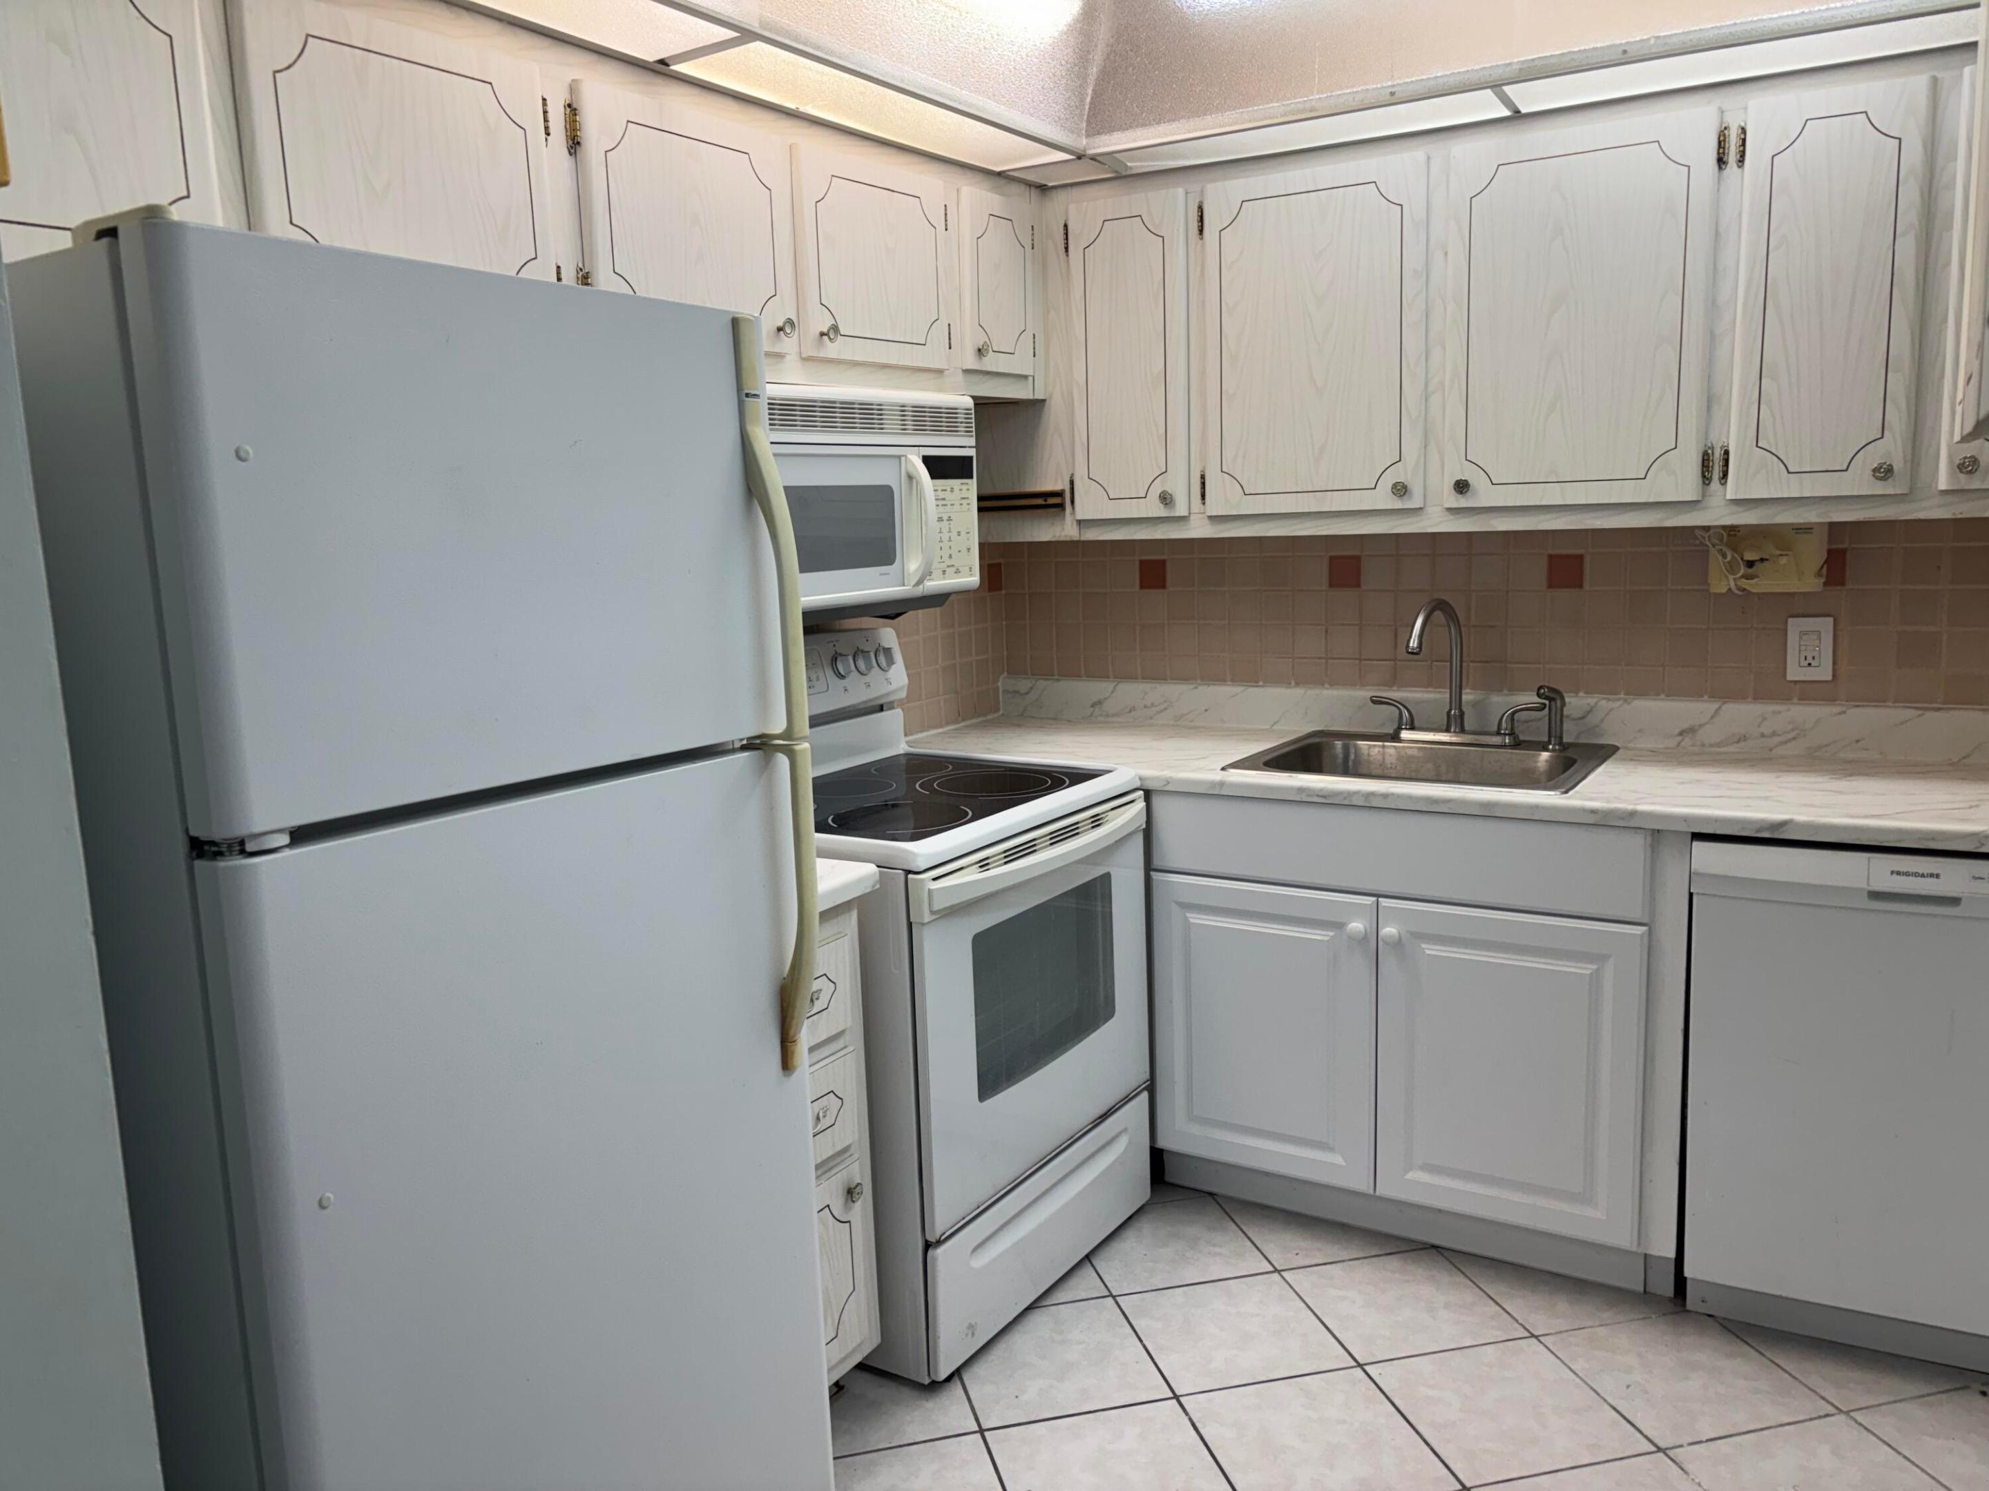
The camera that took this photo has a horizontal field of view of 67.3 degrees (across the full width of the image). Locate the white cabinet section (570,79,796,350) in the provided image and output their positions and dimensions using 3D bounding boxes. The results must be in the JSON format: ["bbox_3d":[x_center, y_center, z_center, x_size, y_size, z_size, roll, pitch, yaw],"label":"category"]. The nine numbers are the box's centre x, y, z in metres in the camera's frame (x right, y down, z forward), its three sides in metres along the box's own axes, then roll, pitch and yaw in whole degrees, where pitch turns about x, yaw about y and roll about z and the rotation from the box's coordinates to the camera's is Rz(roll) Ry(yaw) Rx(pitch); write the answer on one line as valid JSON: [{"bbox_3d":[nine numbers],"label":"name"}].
[{"bbox_3d":[-0.597,-0.816,2.409,0.310,0.354,0.427,4,10,32],"label":"white cabinet section"}]

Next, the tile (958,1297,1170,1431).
[{"bbox_3d":[0.098,1.046,2.530,0.322,0.012,0.322,-4,9,-13],"label":"tile"}]

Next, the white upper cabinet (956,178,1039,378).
[{"bbox_3d":[-0.134,-0.948,3.170,0.331,0.375,0.289,4,11,32],"label":"white upper cabinet"}]

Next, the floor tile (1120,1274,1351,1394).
[{"bbox_3d":[0.415,1.023,2.604,0.322,0.012,0.322,-4,9,-13],"label":"floor tile"}]

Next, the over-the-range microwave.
[{"bbox_3d":[-0.367,-0.446,2.795,0.372,0.412,0.762,4,11,32],"label":"over-the-range microwave"}]

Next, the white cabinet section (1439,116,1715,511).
[{"bbox_3d":[1.113,-0.779,2.786,0.447,0.652,0.310,4,10,32],"label":"white cabinet section"}]

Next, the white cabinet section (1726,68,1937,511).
[{"bbox_3d":[1.446,-0.757,2.574,0.265,0.652,0.310,4,10,32],"label":"white cabinet section"}]

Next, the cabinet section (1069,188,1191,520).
[{"bbox_3d":[0.366,-0.829,3.261,0.269,0.652,0.310,4,10,32],"label":"cabinet section"}]

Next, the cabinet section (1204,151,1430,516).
[{"bbox_3d":[0.702,-0.806,3.048,0.453,0.652,0.310,4,10,32],"label":"cabinet section"}]

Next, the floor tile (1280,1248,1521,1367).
[{"bbox_3d":[0.731,1.001,2.678,0.322,0.012,0.322,-4,9,-13],"label":"floor tile"}]

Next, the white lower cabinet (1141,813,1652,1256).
[{"bbox_3d":[0.874,0.443,3.026,0.931,0.767,0.608,4,11,32],"label":"white lower cabinet"}]

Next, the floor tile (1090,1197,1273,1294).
[{"bbox_3d":[0.338,0.976,2.917,0.322,0.012,0.322,-4,9,-13],"label":"floor tile"}]

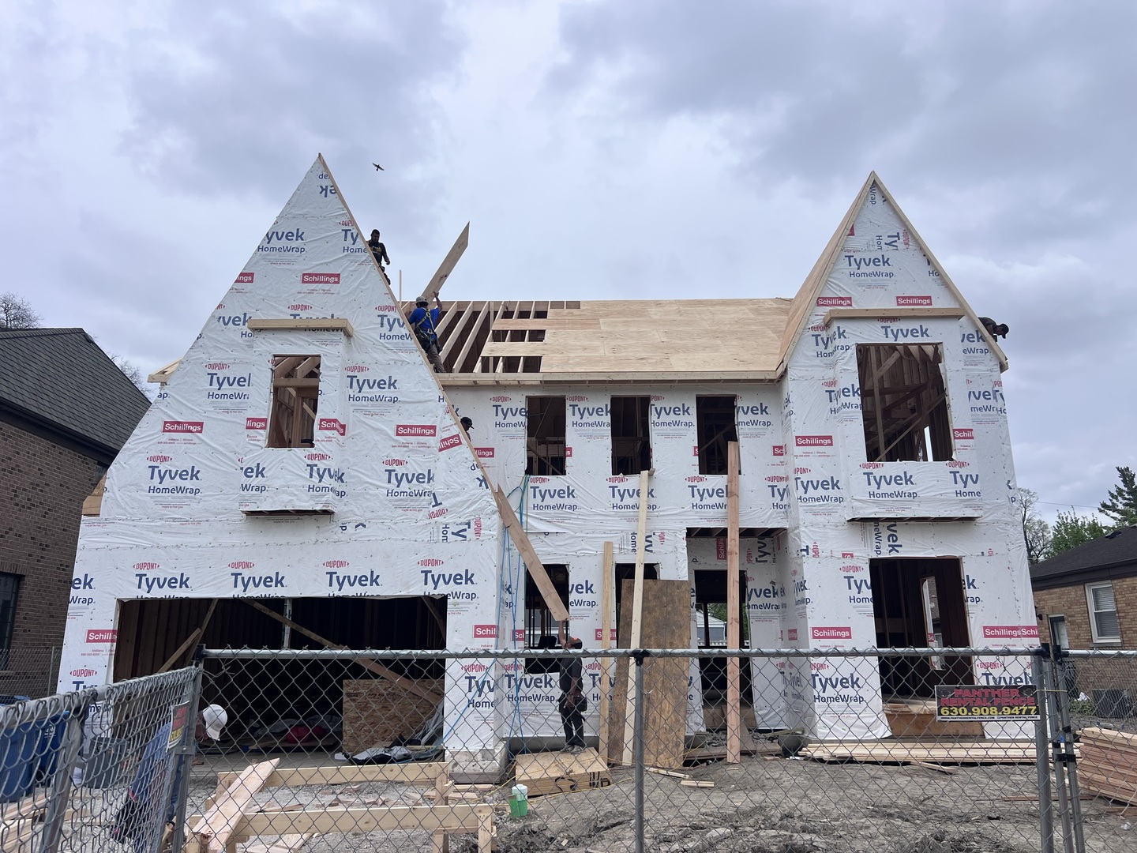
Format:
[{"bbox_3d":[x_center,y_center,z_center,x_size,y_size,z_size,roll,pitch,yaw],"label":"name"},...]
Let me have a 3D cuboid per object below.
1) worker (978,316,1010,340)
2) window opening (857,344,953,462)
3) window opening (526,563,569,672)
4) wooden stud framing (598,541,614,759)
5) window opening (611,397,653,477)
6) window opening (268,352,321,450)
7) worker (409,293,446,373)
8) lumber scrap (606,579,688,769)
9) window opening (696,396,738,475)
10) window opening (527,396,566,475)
[{"bbox_3d":[7.827,-1.509,16.028,0.800,1.050,0.550,-3,-15,11],"label":"worker"},{"bbox_3d":[5.674,-0.405,14.462,1.451,2.077,0.160,0,-15,0],"label":"window opening"},{"bbox_3d":[-0.359,3.302,14.718,0.752,1.809,0.160,0,-15,0],"label":"window opening"},{"bbox_3d":[0.631,3.706,14.266,0.145,3.638,0.045,2,-21,1],"label":"wooden stud framing"},{"bbox_3d":[1.151,0.169,15.558,0.724,1.484,0.160,0,-15,0],"label":"window opening"},{"bbox_3d":[-4.183,-0.374,13.084,0.731,1.472,0.160,0,-15,0],"label":"window opening"},{"bbox_3d":[-2.690,-1.692,16.201,0.650,1.750,0.600,2,-15,-8],"label":"worker"},{"bbox_3d":[1.383,4.028,14.178,1.210,3.020,0.030,2,-23,6],"label":"lumber scrap"},{"bbox_3d":[2.723,0.163,15.557,0.741,1.492,0.160,0,-15,0],"label":"window opening"},{"bbox_3d":[-0.402,0.175,15.559,0.728,1.484,0.160,0,-15,0],"label":"window opening"}]

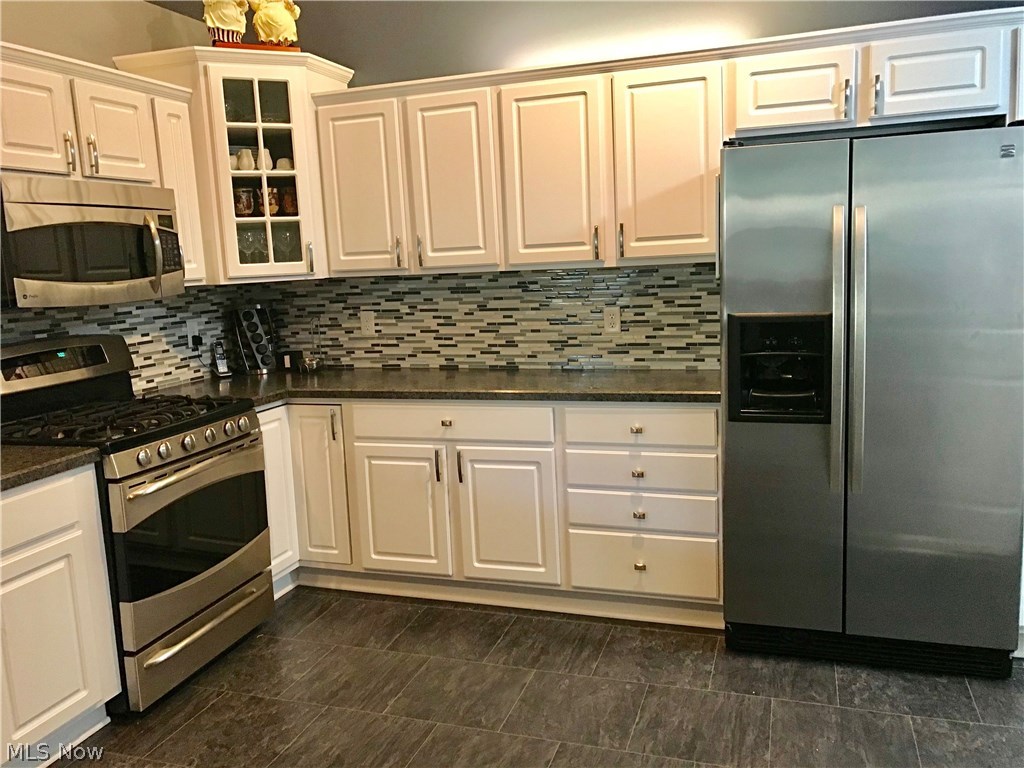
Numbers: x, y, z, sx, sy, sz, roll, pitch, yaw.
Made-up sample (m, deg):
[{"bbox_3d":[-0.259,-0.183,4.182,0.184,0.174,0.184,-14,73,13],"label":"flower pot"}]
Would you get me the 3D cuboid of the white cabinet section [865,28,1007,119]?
[{"bbox_3d":[1.505,-1.086,2.998,0.450,0.270,0.310,0,9,18],"label":"white cabinet section"}]

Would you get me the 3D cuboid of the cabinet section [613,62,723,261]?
[{"bbox_3d":[0.635,-0.861,3.325,0.415,0.725,0.310,0,9,18],"label":"cabinet section"}]

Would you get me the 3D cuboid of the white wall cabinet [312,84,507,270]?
[{"bbox_3d":[-0.400,-0.859,3.647,0.838,0.733,0.325,0,10,18],"label":"white wall cabinet"}]

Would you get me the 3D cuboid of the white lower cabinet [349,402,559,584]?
[{"bbox_3d":[-0.139,0.397,3.647,0.916,0.768,0.615,0,10,19],"label":"white lower cabinet"}]

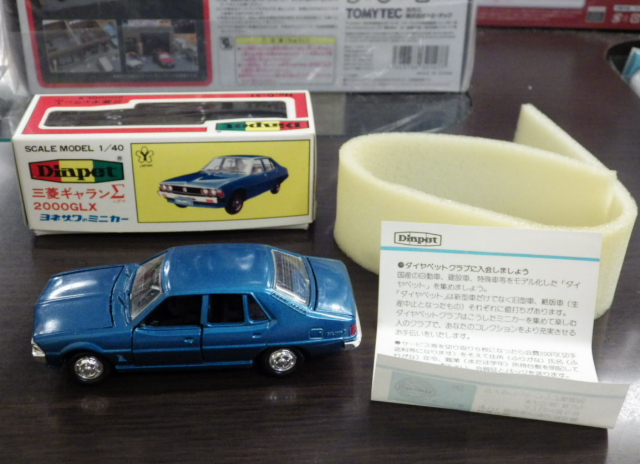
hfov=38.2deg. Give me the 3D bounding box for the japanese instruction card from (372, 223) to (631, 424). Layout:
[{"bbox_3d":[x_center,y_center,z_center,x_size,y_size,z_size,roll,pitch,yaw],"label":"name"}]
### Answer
[{"bbox_3d":[0.058,0.028,0.304,0.080,0.040,0.053,4,31,6],"label":"japanese instruction card"}]

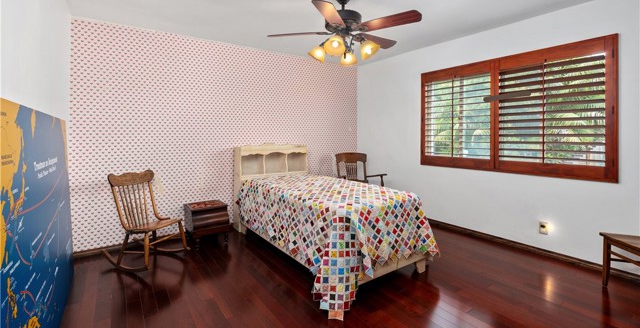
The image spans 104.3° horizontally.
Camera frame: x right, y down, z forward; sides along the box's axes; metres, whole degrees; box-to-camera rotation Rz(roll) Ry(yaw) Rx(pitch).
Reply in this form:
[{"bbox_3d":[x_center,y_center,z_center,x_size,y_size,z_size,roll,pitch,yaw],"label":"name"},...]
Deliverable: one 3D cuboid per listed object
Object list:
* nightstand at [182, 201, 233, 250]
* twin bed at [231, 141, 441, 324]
[{"bbox_3d":[-1.305,0.692,2.890,0.430,0.430,0.370,-3,6,-37],"label":"nightstand"},{"bbox_3d":[-0.050,0.377,2.770,1.080,1.100,2.200,-3,6,-37],"label":"twin bed"}]

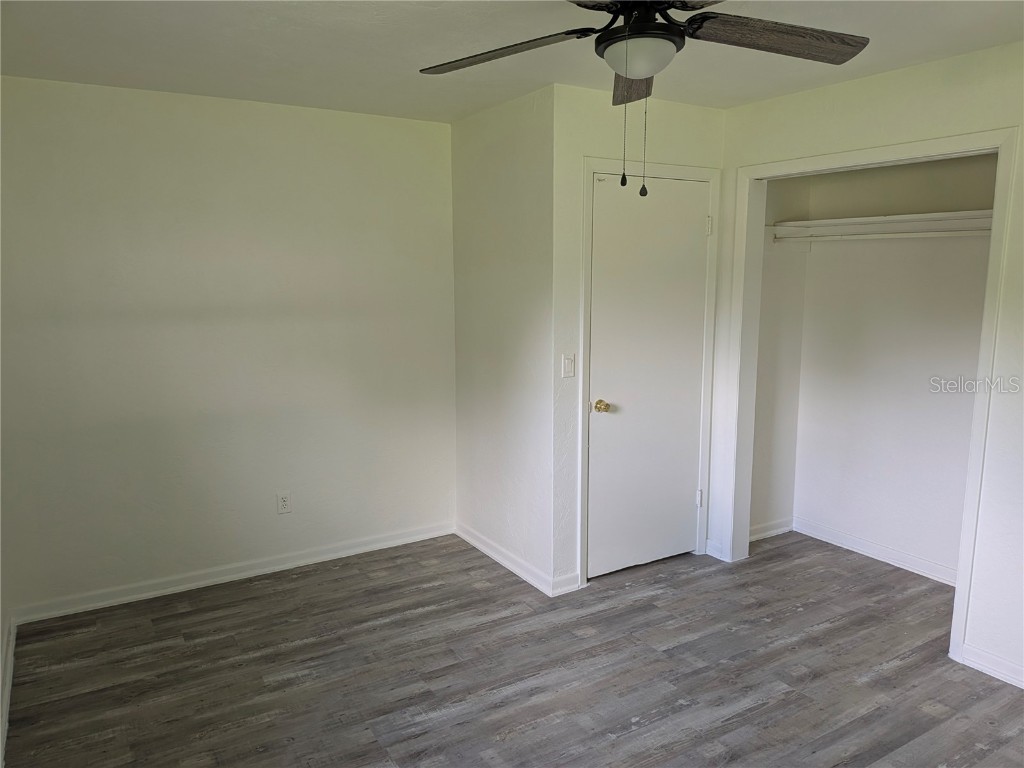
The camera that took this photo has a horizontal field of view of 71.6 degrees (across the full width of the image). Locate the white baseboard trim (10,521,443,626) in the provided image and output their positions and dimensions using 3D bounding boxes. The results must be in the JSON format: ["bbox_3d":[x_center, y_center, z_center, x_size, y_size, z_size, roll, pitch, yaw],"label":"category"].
[{"bbox_3d":[-1.312,0.972,3.818,2.270,0.089,0.015,-6,11,-31],"label":"white baseboard trim"}]

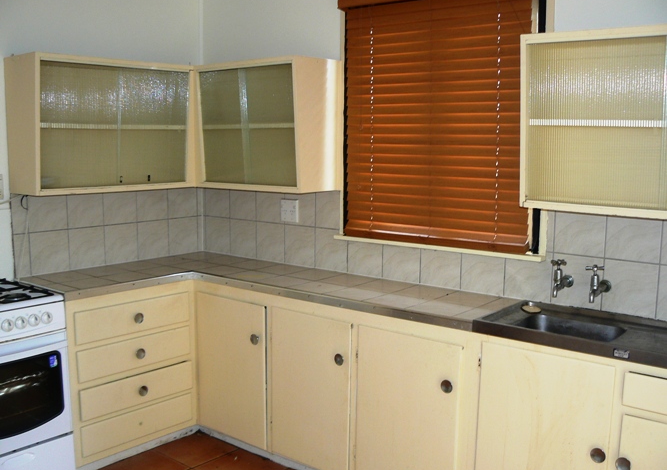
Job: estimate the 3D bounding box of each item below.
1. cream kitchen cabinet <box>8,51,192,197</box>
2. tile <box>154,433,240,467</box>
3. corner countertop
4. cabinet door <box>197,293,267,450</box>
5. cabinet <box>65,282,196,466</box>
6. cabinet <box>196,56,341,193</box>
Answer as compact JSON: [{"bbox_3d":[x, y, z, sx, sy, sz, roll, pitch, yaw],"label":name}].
[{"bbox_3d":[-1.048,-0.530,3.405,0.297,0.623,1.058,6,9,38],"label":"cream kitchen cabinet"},{"bbox_3d":[-0.668,1.041,3.365,0.320,0.010,0.317,6,9,38],"label":"tile"},{"bbox_3d":[-0.354,0.255,3.017,2.014,0.041,1.192,6,9,38],"label":"corner countertop"},{"bbox_3d":[-0.501,0.653,3.345,0.473,0.704,0.020,6,9,38],"label":"cabinet door"},{"bbox_3d":[-1.080,0.611,3.379,0.473,0.783,0.730,6,9,38],"label":"cabinet"},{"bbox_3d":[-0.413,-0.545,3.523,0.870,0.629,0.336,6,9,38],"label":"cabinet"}]

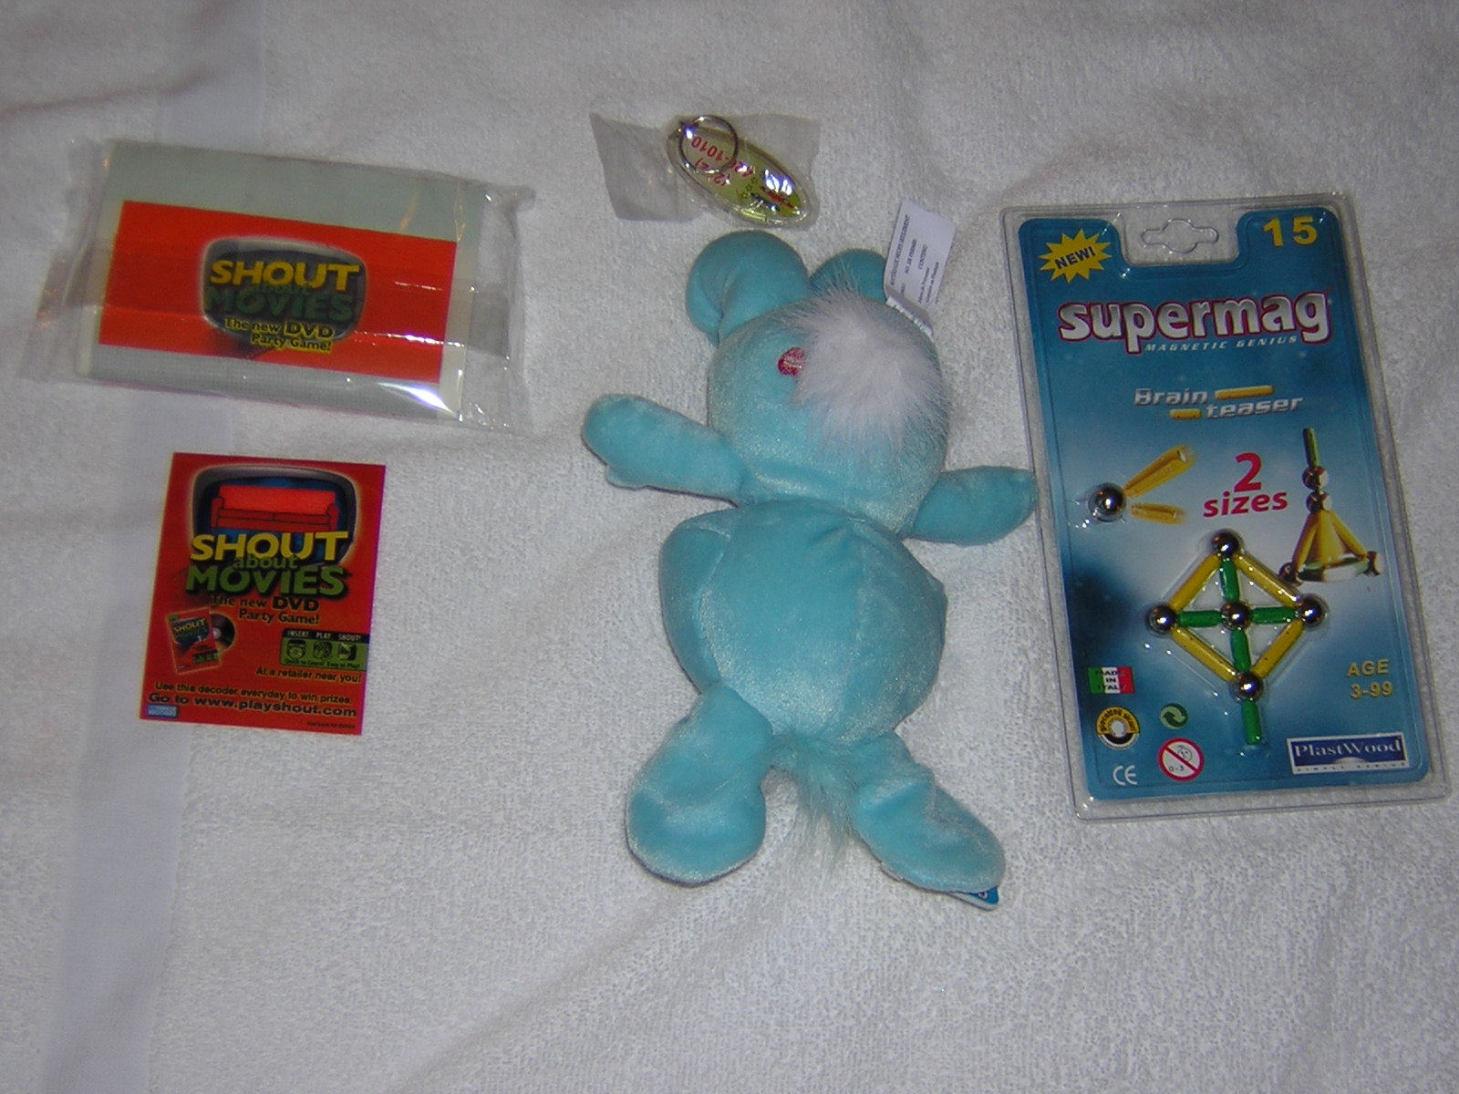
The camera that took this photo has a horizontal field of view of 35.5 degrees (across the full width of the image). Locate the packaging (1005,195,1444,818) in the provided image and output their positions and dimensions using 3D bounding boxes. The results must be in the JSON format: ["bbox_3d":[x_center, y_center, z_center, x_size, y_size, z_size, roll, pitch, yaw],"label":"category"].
[{"bbox_3d":[0.210,-0.024,0.964,0.159,0.018,0.274,-3,73,-5],"label":"packaging"}]

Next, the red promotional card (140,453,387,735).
[{"bbox_3d":[-0.190,0.018,0.934,0.089,0.002,0.115,4,73,-3],"label":"red promotional card"}]

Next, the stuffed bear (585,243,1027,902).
[{"bbox_3d":[0.034,-0.002,0.911,0.187,0.085,0.277,2,73,-3],"label":"stuffed bear"}]

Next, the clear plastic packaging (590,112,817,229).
[{"bbox_3d":[-0.011,-0.166,0.997,0.102,0.010,0.053,2,73,-3],"label":"clear plastic packaging"}]

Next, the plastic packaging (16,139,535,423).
[{"bbox_3d":[-0.186,-0.114,0.964,0.209,0.022,0.114,7,73,-2],"label":"plastic packaging"}]

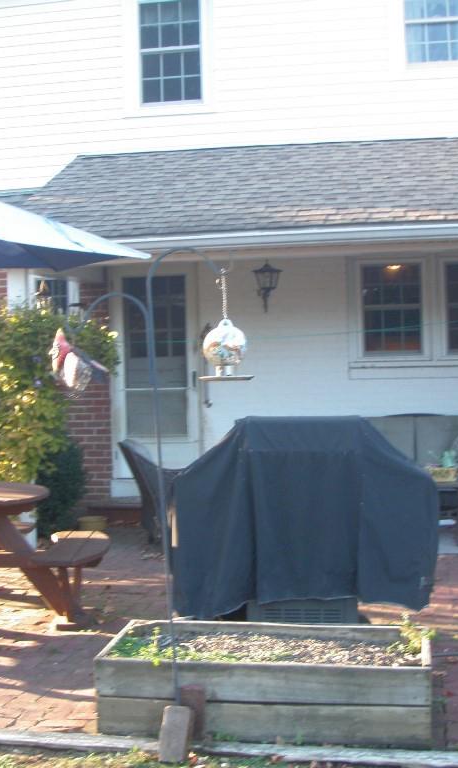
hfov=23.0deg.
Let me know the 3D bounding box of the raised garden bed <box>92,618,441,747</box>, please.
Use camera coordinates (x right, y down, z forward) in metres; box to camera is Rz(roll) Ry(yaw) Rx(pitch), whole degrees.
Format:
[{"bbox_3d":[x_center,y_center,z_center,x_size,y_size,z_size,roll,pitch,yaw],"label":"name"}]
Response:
[{"bbox_3d":[0.158,1.166,4.448,1.250,0.285,0.650,-1,1,11],"label":"raised garden bed"}]

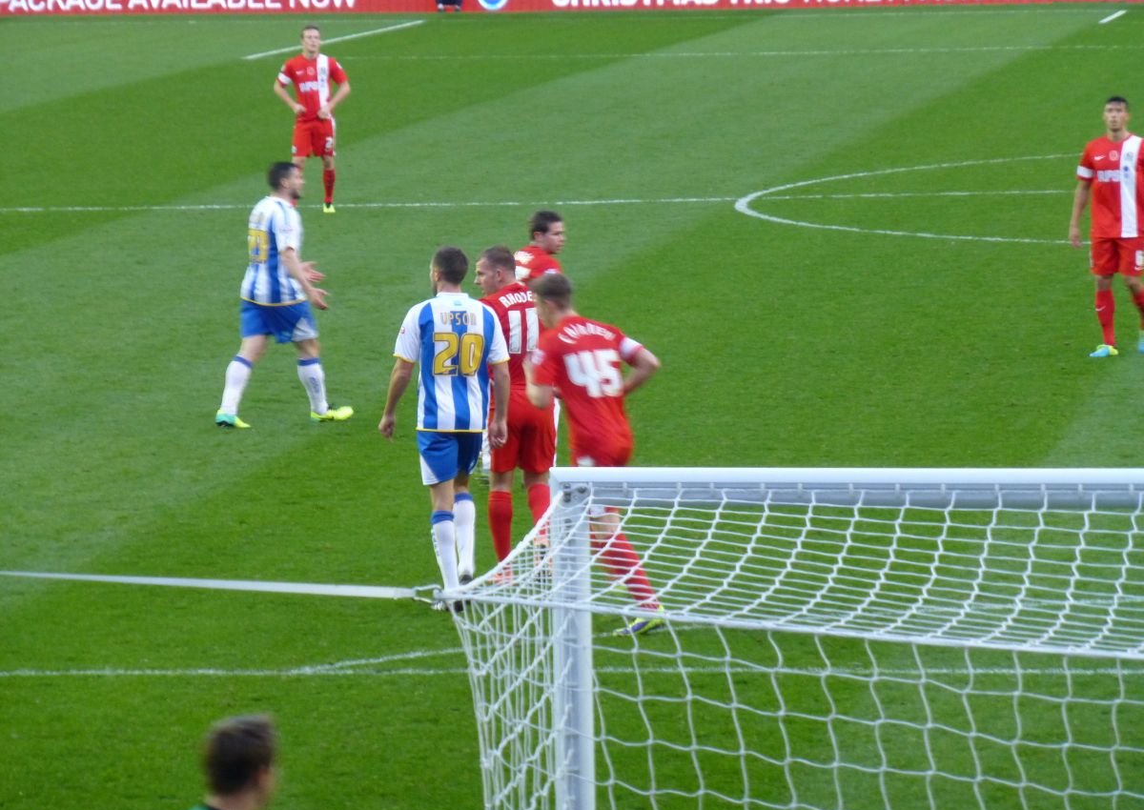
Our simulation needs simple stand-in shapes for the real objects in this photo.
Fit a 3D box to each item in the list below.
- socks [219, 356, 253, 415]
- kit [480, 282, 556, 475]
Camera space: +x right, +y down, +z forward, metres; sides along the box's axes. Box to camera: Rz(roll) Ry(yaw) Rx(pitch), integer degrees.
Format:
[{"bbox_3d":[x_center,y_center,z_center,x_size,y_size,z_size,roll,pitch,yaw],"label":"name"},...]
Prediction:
[{"bbox_3d":[-2.179,-0.120,53.350,0.170,0.380,0.140,11,2,-31],"label":"socks"},{"bbox_3d":[-0.277,-0.145,43.800,0.480,1.030,0.320,-2,5,-12],"label":"kit"}]

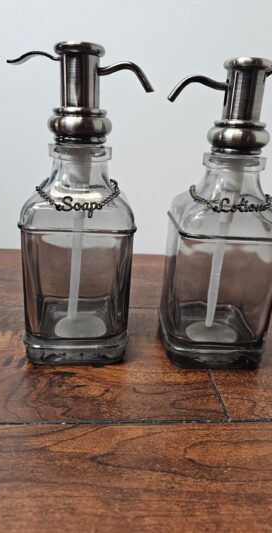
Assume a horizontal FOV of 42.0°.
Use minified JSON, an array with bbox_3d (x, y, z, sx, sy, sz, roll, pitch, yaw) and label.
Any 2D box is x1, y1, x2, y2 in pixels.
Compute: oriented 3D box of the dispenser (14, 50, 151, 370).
[{"bbox_3d":[-0.041,-0.038,0.258,0.095,0.211,0.079,3,23,-3],"label":"dispenser"}]

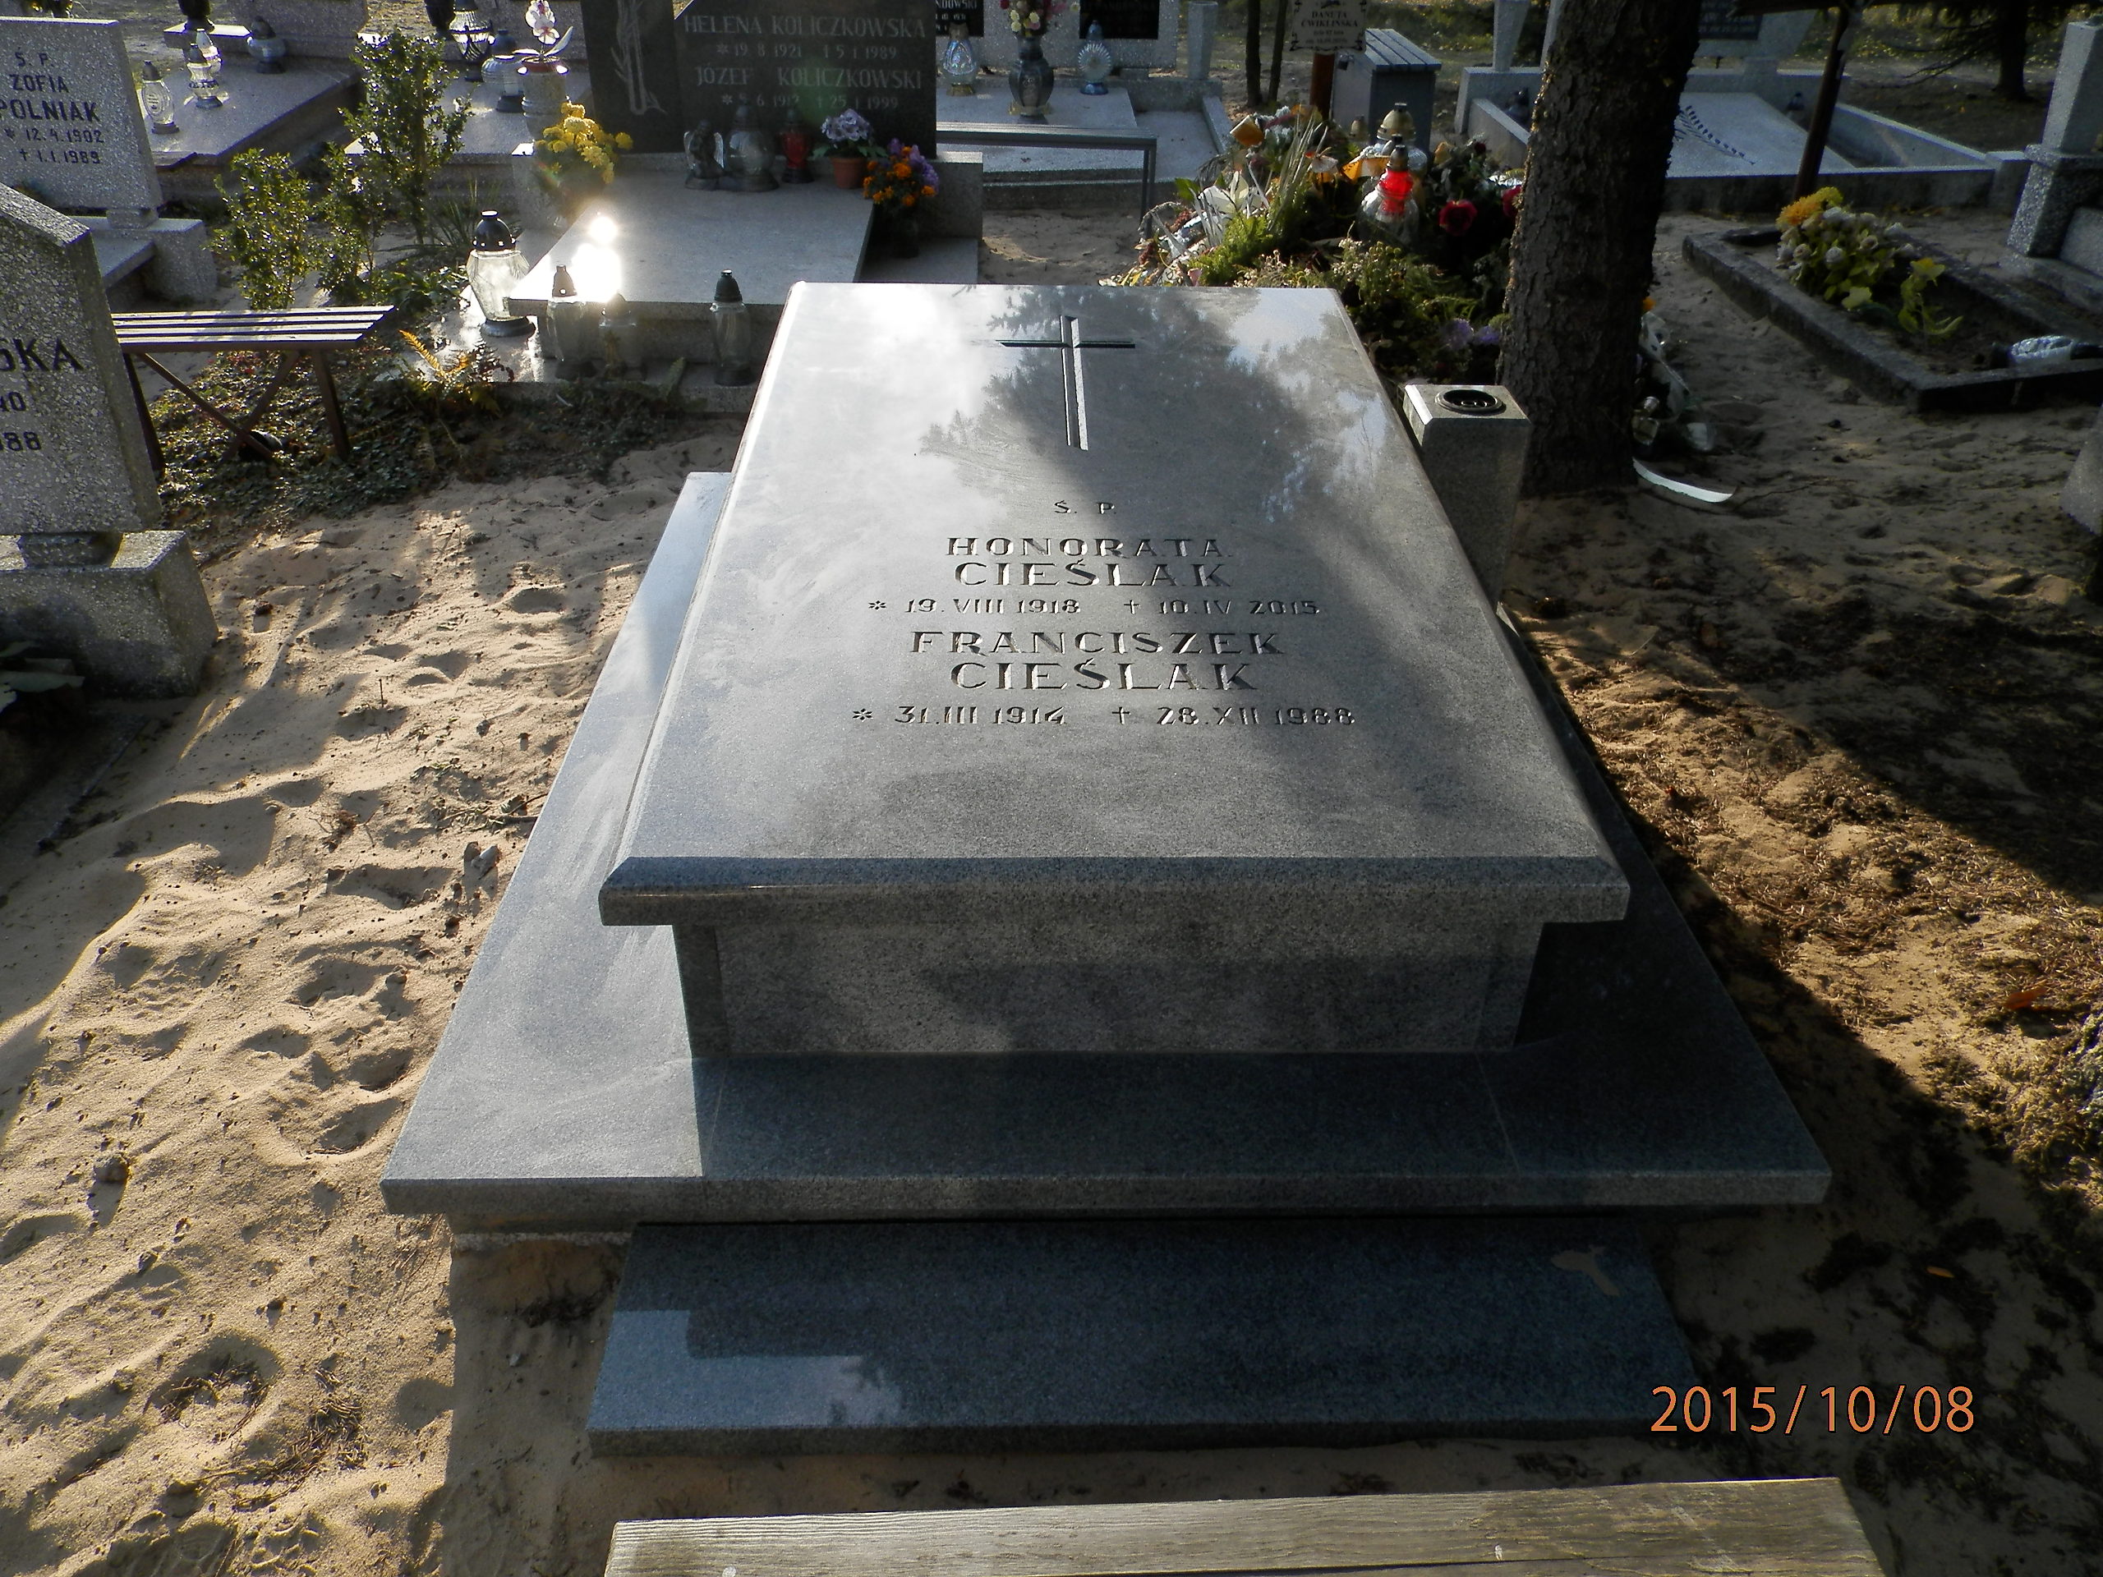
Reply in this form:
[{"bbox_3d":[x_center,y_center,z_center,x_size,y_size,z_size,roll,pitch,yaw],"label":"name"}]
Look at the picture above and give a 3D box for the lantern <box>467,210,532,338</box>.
[{"bbox_3d":[-1.467,-1.351,3.982,0.172,0.299,0.172,0,34,-2],"label":"lantern"}]

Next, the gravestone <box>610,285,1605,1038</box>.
[{"bbox_3d":[0.054,-0.355,2.502,1.163,0.384,1.838,0,34,-2],"label":"gravestone"}]

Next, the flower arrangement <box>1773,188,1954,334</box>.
[{"bbox_3d":[2.670,-1.750,4.917,0.502,0.356,0.421,0,34,-2],"label":"flower arrangement"}]

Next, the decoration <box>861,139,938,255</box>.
[{"bbox_3d":[-0.471,-1.833,4.702,0.228,0.316,0.217,0,34,-2],"label":"decoration"}]

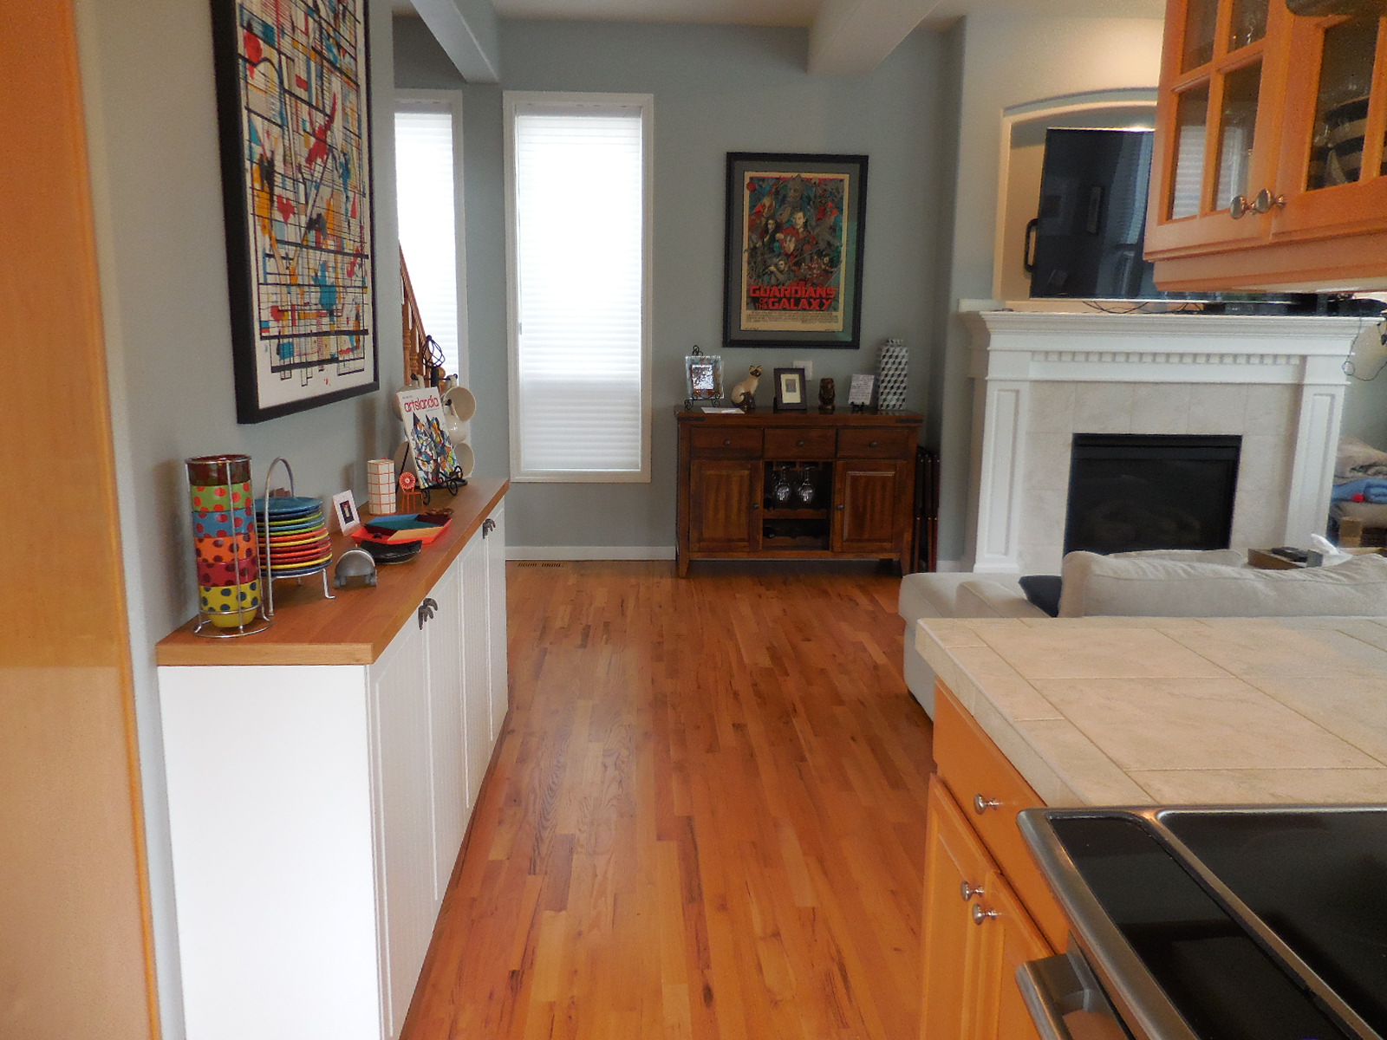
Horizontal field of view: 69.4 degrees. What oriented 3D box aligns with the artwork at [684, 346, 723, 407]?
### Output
[{"bbox_3d":[0.064,-0.827,5.883,0.215,0.352,0.140,-3,12,-21],"label":"artwork"}]

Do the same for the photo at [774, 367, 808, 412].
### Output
[{"bbox_3d":[0.572,-0.770,5.903,0.175,0.246,0.110,-3,12,-21],"label":"photo"}]

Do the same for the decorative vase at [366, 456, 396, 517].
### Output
[{"bbox_3d":[-0.925,-0.102,2.973,0.083,0.161,0.083,0,11,-3],"label":"decorative vase"}]

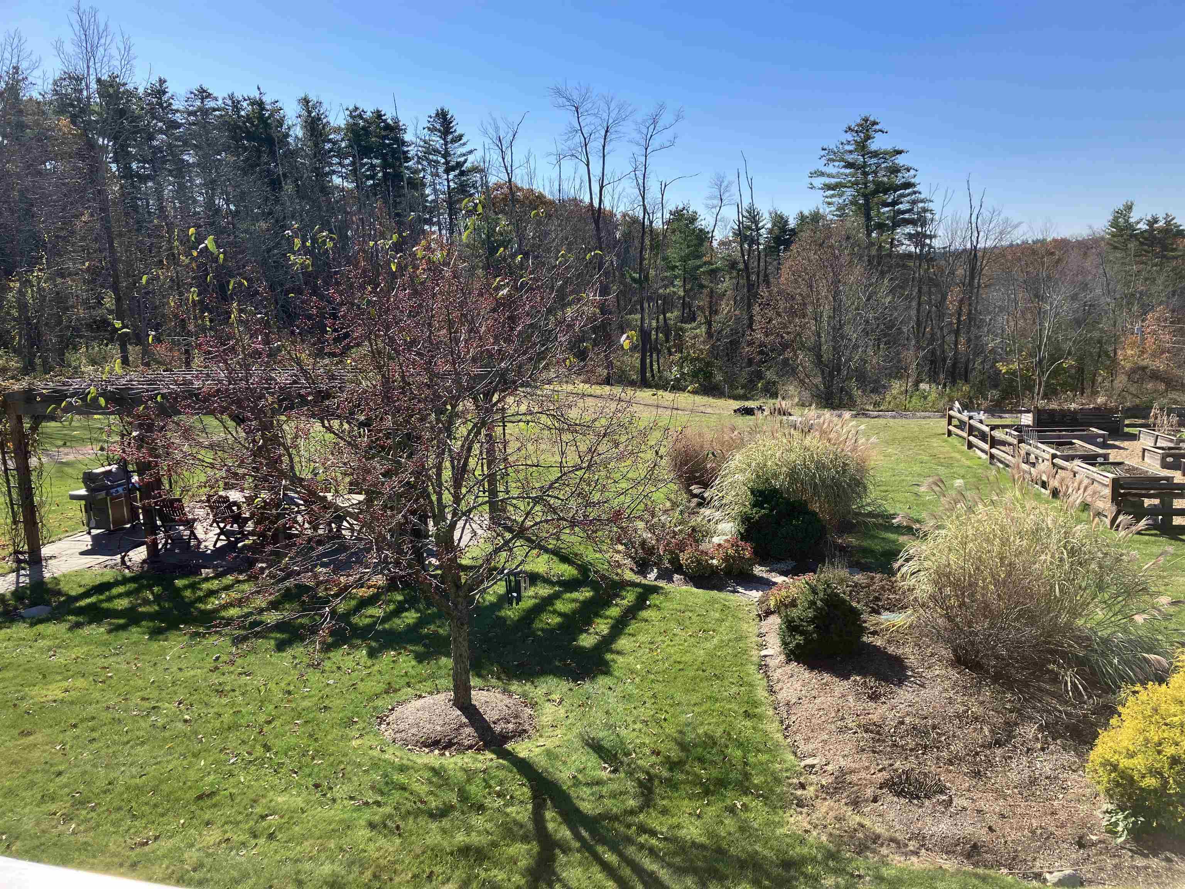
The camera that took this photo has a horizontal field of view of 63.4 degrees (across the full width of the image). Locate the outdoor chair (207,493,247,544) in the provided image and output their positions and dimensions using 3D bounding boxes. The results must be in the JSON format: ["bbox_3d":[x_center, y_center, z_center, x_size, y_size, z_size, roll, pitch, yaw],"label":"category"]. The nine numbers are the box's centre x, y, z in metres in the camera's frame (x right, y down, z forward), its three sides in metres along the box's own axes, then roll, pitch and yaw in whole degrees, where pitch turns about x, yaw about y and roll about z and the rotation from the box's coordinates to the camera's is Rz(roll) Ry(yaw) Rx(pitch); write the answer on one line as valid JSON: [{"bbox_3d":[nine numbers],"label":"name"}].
[{"bbox_3d":[-6.233,1.249,16.389,0.540,0.890,0.570,2,10,22],"label":"outdoor chair"}]

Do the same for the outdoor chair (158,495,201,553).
[{"bbox_3d":[-7.026,1.294,16.275,0.540,0.890,0.570,0,9,5],"label":"outdoor chair"}]

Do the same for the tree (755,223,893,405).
[{"bbox_3d":[10.174,-5.507,40.956,6.100,7.900,5.900,-1,9,0],"label":"tree"}]

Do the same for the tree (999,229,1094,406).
[{"bbox_3d":[19.086,-5.377,40.201,4.200,7.600,4.200,-1,9,0],"label":"tree"}]

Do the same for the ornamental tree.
[{"bbox_3d":[-1.828,0.310,9.068,5.100,4.600,4.900,-1,9,0],"label":"ornamental tree"}]

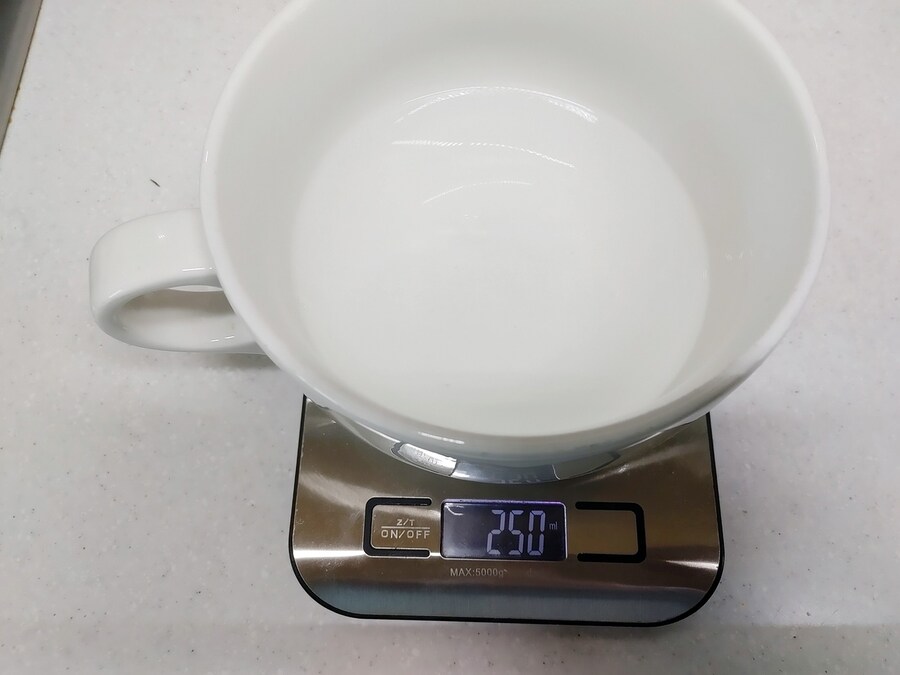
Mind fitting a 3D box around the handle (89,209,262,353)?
[{"bbox_3d":[-0.081,-0.014,0.210,0.048,0.062,0.020,-10,71,-3],"label":"handle"}]

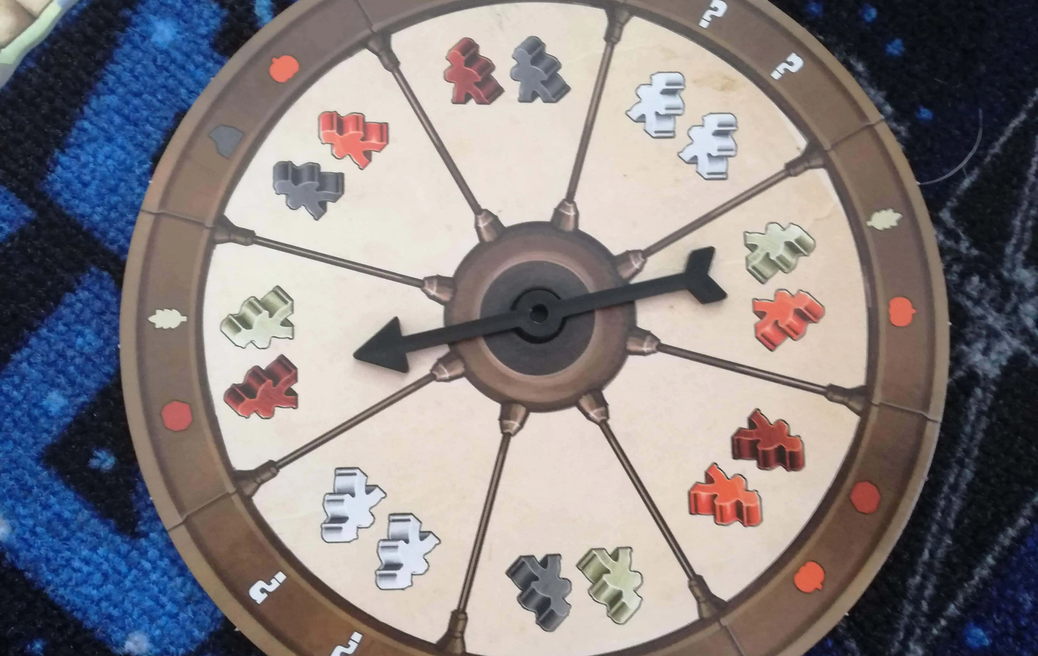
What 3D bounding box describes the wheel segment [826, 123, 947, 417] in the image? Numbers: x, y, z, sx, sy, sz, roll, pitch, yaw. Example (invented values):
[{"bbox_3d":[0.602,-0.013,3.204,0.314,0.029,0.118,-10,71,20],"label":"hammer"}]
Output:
[{"bbox_3d":[0.098,-0.015,0.214,0.026,0.002,0.082,-7,83,-2],"label":"wheel segment"}]

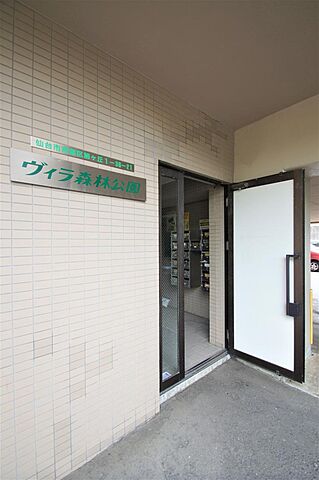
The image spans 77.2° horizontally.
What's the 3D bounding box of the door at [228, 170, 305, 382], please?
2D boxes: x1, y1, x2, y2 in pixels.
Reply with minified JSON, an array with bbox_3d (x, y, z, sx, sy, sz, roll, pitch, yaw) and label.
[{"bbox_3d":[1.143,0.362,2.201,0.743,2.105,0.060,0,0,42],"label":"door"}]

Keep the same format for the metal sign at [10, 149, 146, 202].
[{"bbox_3d":[-0.477,-0.417,1.382,0.900,0.185,0.025,0,0,-38],"label":"metal sign"}]

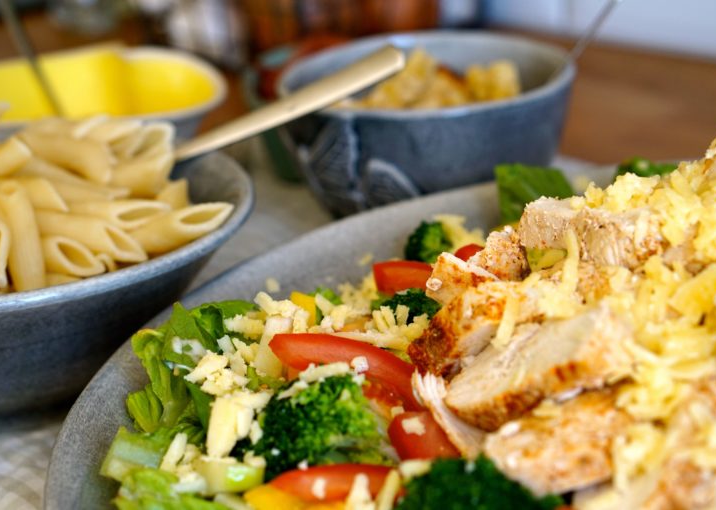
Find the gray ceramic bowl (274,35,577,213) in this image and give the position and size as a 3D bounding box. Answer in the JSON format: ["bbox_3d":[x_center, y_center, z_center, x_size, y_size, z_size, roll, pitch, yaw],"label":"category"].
[{"bbox_3d":[0.031,-0.054,0.723,0.133,0.061,0.133,-2,23,1],"label":"gray ceramic bowl"}]

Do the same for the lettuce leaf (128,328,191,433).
[{"bbox_3d":[-0.061,0.039,0.488,0.021,0.028,0.022,-3,23,0],"label":"lettuce leaf"}]

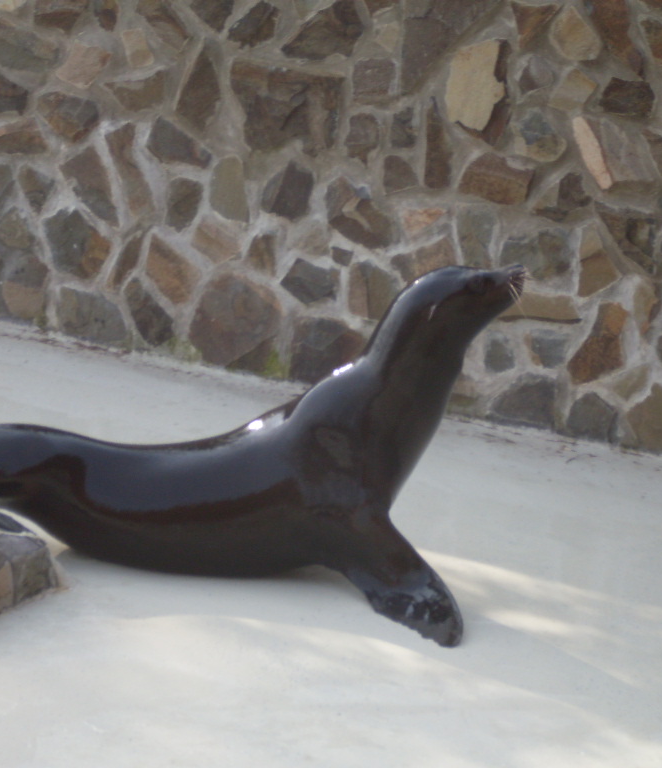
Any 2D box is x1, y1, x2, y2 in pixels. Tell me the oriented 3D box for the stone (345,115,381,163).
[{"bbox_3d":[0.086,-0.671,9.224,0.100,0.130,0.055,11,19,28],"label":"stone"}]

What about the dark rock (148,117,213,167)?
[{"bbox_3d":[-0.412,-0.684,9.444,0.211,0.132,0.084,11,23,28],"label":"dark rock"}]

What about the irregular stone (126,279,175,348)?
[{"bbox_3d":[-0.502,-0.212,9.678,0.165,0.197,0.090,11,23,28],"label":"irregular stone"}]

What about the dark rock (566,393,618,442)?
[{"bbox_3d":[0.710,0.076,9.039,0.149,0.129,0.070,11,23,28],"label":"dark rock"}]

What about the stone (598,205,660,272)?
[{"bbox_3d":[0.785,-0.381,8.894,0.176,0.183,0.097,11,19,28],"label":"stone"}]

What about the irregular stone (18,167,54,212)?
[{"bbox_3d":[-0.861,-0.567,9.822,0.113,0.133,0.062,11,19,28],"label":"irregular stone"}]

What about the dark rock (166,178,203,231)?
[{"bbox_3d":[-0.403,-0.504,9.400,0.112,0.145,0.052,11,20,26],"label":"dark rock"}]

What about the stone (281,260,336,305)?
[{"bbox_3d":[-0.060,-0.286,9.421,0.168,0.127,0.070,11,19,28],"label":"stone"}]

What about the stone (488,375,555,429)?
[{"bbox_3d":[0.534,0.026,9.133,0.203,0.144,0.085,11,23,28],"label":"stone"}]

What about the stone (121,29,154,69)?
[{"bbox_3d":[-0.465,-0.829,8.294,0.090,0.096,0.070,10,21,27],"label":"stone"}]

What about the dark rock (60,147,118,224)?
[{"bbox_3d":[-0.697,-0.573,9.729,0.174,0.223,0.096,11,19,28],"label":"dark rock"}]

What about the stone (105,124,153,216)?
[{"bbox_3d":[-0.554,-0.606,9.460,0.152,0.262,0.071,11,20,26],"label":"stone"}]

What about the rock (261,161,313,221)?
[{"bbox_3d":[-0.106,-0.546,9.402,0.179,0.182,0.090,11,20,33],"label":"rock"}]

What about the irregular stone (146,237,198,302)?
[{"bbox_3d":[-0.439,-0.329,9.705,0.192,0.195,0.090,11,20,33],"label":"irregular stone"}]

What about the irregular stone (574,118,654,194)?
[{"bbox_3d":[0.741,-0.601,8.744,0.222,0.194,0.090,11,20,26],"label":"irregular stone"}]

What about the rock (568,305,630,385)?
[{"bbox_3d":[0.722,-0.113,8.945,0.180,0.249,0.090,11,20,33],"label":"rock"}]

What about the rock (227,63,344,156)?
[{"bbox_3d":[-0.104,-0.759,9.178,0.341,0.252,0.117,11,20,26],"label":"rock"}]

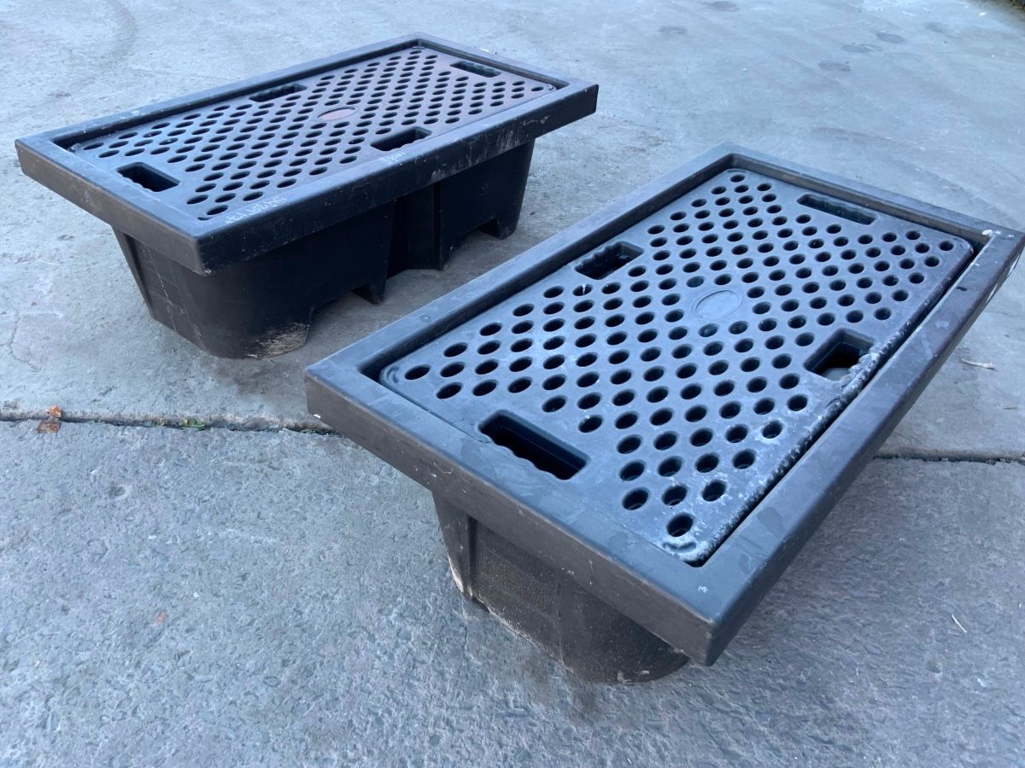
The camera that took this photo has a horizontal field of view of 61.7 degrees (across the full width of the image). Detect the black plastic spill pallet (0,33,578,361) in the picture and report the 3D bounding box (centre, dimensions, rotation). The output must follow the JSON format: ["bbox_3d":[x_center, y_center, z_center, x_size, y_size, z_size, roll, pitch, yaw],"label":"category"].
[{"bbox_3d":[-0.431,-0.486,2.226,0.661,0.457,1.250,28,43,29],"label":"black plastic spill pallet"}]

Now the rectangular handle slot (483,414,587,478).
[{"bbox_3d":[0.025,0.102,1.209,0.164,0.040,0.061,28,44,30],"label":"rectangular handle slot"}]

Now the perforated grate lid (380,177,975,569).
[{"bbox_3d":[0.367,-0.133,1.543,0.577,0.040,1.167,28,44,30],"label":"perforated grate lid"}]

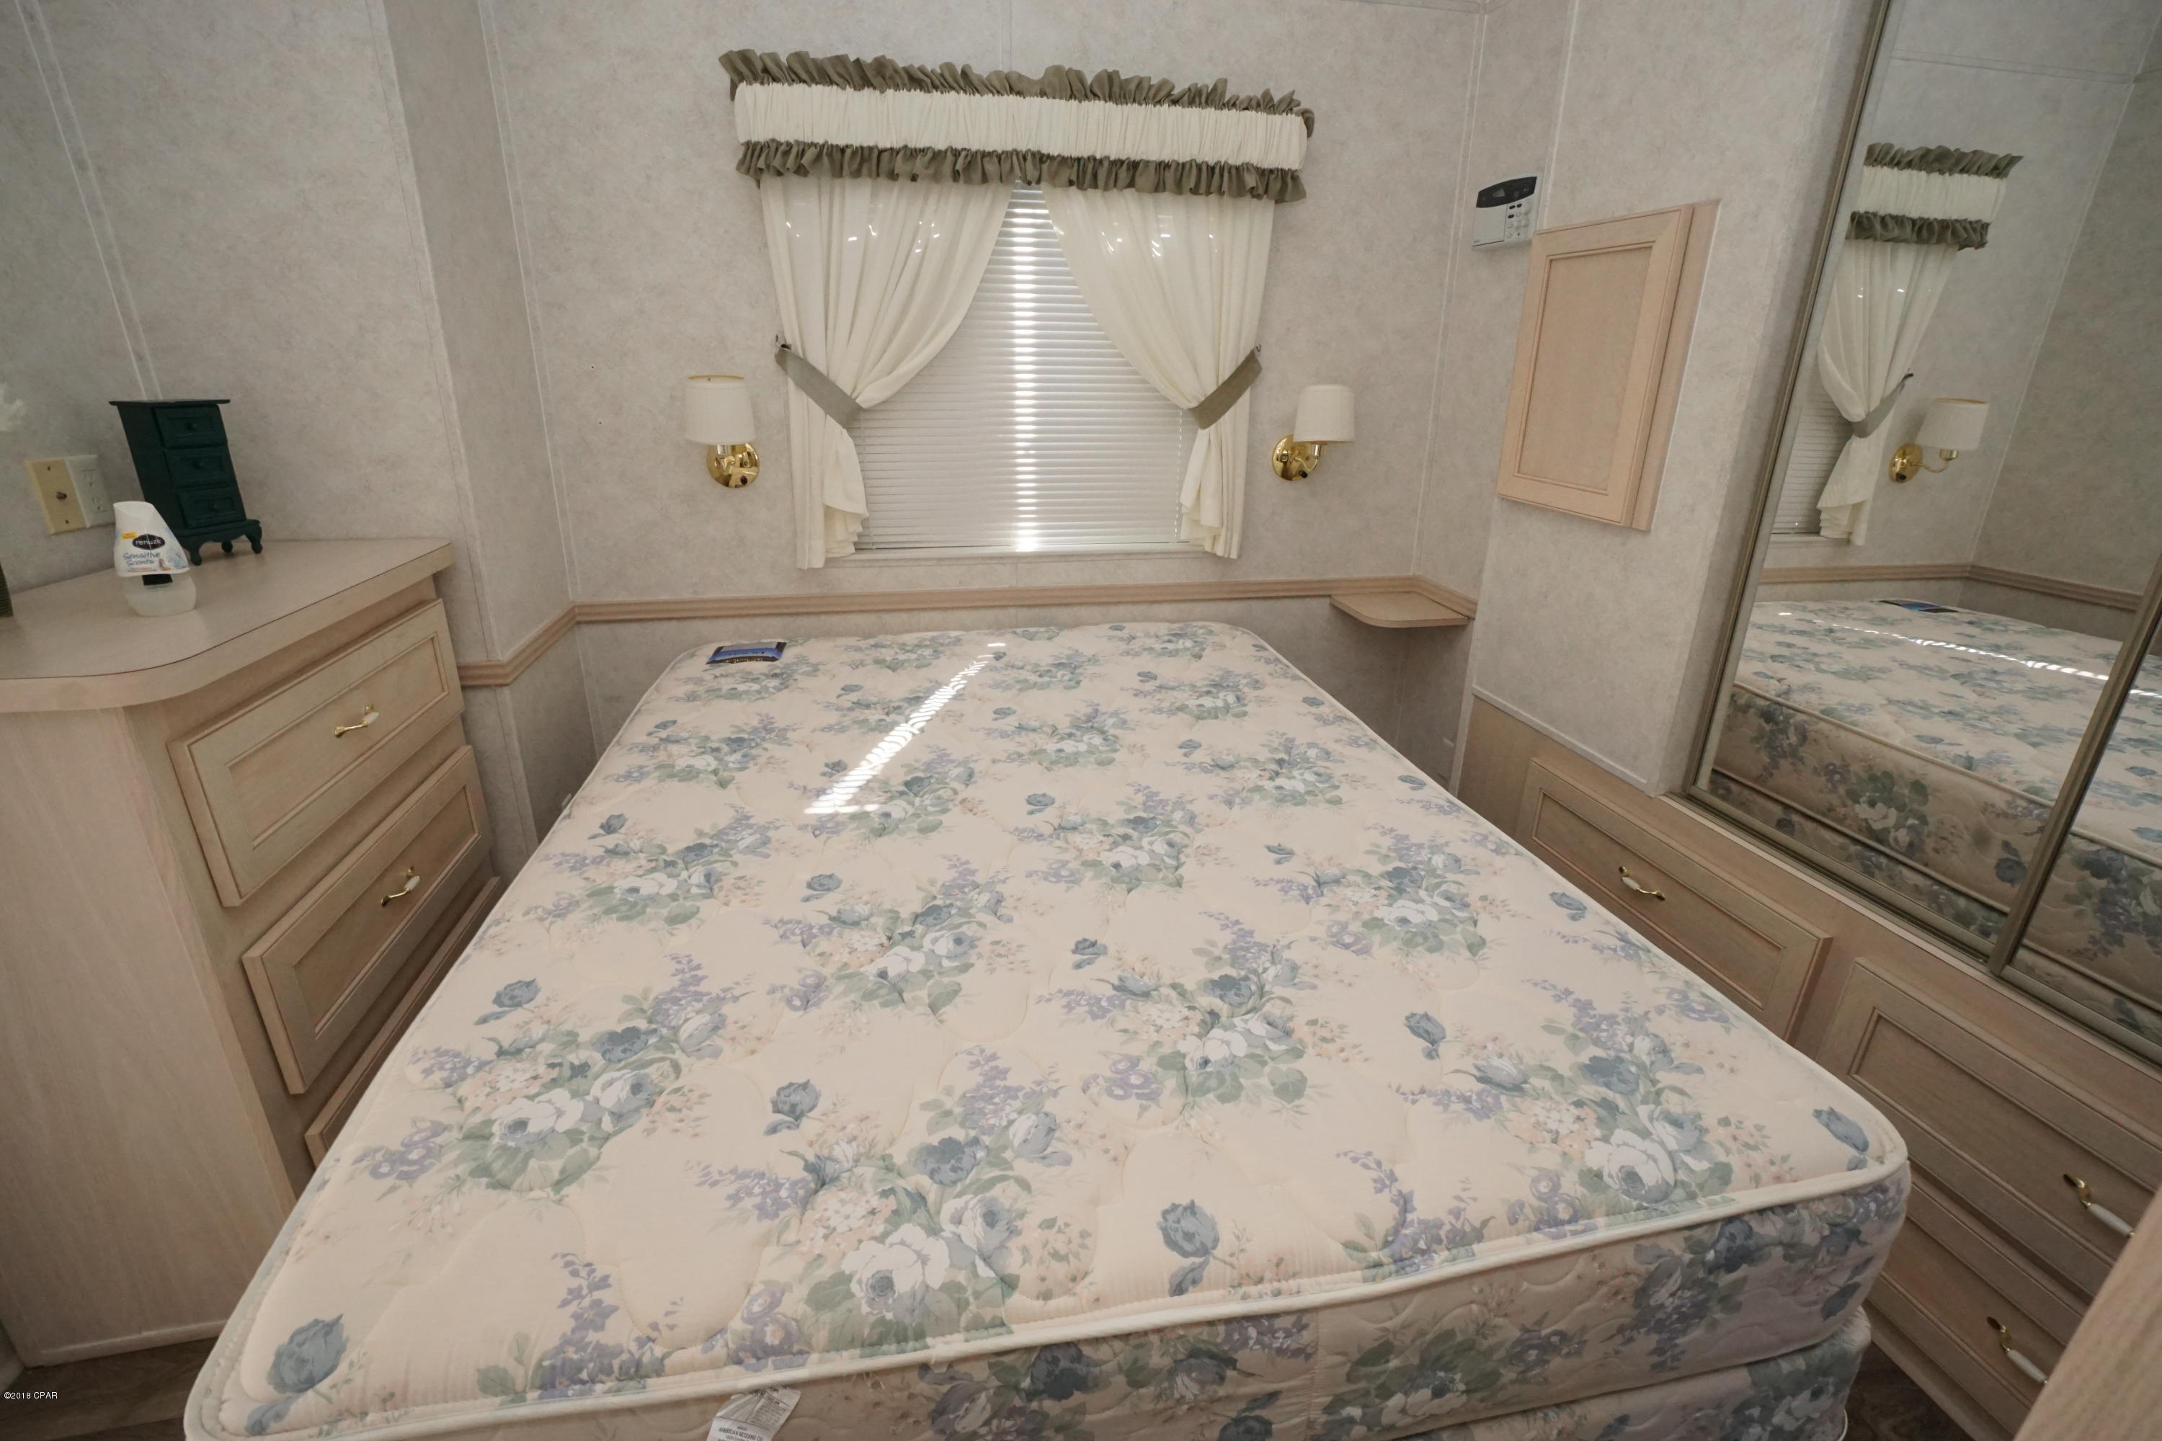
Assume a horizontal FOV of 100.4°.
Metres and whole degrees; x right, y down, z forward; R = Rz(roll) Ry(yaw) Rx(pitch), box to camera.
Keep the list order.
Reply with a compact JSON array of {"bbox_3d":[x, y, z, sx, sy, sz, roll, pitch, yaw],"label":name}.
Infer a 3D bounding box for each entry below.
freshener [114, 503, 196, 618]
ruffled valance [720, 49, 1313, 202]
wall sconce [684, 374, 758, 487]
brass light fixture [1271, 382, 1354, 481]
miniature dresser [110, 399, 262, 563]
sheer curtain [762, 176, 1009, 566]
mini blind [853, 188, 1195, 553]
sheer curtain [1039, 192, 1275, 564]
[{"bbox_3d":[-1.311,-0.230,1.267,0.073,0.148,0.080,18,27,41],"label":"freshener"},{"bbox_3d":[-0.123,-1.470,2.276,1.441,0.242,0.148,-3,20,-10],"label":"ruffled valance"},{"bbox_3d":[-0.935,-0.745,2.355,0.176,0.290,0.201,-3,20,-10],"label":"wall sconce"},{"bbox_3d":[0.696,-0.837,2.629,0.197,0.286,0.197,-3,20,-10],"label":"brass light fixture"},{"bbox_3d":[-1.490,-0.399,1.512,0.082,0.250,0.122,2,19,4],"label":"miniature dresser"},{"bbox_3d":[-0.482,-0.913,2.436,0.651,1.007,0.099,-3,20,-10],"label":"sheer curtain"},{"bbox_3d":[-0.145,-0.946,2.530,1.076,0.977,0.059,-3,20,-10],"label":"mini blind"},{"bbox_3d":[0.202,-0.957,2.550,0.661,0.997,0.099,-3,20,-10],"label":"sheer curtain"}]

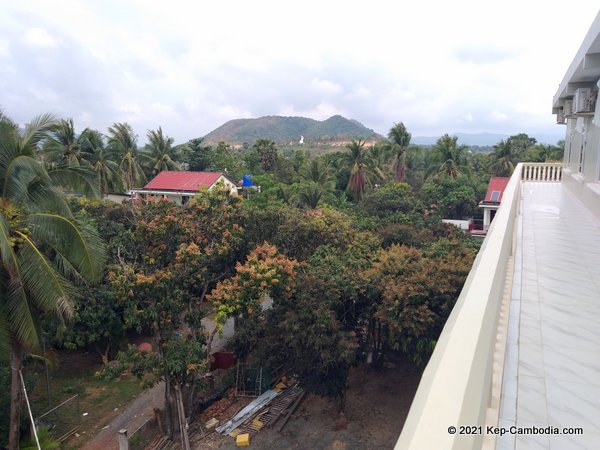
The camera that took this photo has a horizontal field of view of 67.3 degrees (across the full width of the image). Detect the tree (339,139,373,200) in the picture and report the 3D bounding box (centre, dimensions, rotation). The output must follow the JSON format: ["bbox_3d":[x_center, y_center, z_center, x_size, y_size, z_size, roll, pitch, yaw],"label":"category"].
[{"bbox_3d":[7.654,-6.649,61.784,5.200,10.231,5.200,0,10,0],"label":"tree"}]

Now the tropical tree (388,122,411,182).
[{"bbox_3d":[14.784,-8.876,67.484,4.000,12.636,4.000,0,10,0],"label":"tropical tree"}]

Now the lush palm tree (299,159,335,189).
[{"bbox_3d":[2.235,-5.333,62.017,5.100,7.557,5.100,0,10,0],"label":"lush palm tree"}]

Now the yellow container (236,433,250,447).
[{"bbox_3d":[-1.790,6.787,14.281,0.410,0.270,0.330,2,10,10],"label":"yellow container"}]

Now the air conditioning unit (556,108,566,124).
[{"bbox_3d":[10.656,-4.442,18.334,0.300,0.560,0.800,5,11,26],"label":"air conditioning unit"}]

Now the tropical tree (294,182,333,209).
[{"bbox_3d":[1.534,-2.499,52.362,4.600,5.331,4.600,0,10,0],"label":"tropical tree"}]

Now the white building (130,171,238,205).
[{"bbox_3d":[-16.208,-4.886,65.409,12.000,5.500,8.600,4,11,23],"label":"white building"}]

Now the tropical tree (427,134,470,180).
[{"bbox_3d":[20.767,-7.281,63.704,6.100,10.809,6.100,0,10,0],"label":"tropical tree"}]

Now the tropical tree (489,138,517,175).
[{"bbox_3d":[33.794,-9.185,75.553,5.400,10.442,5.400,0,10,0],"label":"tropical tree"}]

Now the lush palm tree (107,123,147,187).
[{"bbox_3d":[-25.021,-8.480,65.523,5.900,12.538,5.900,0,10,0],"label":"lush palm tree"}]

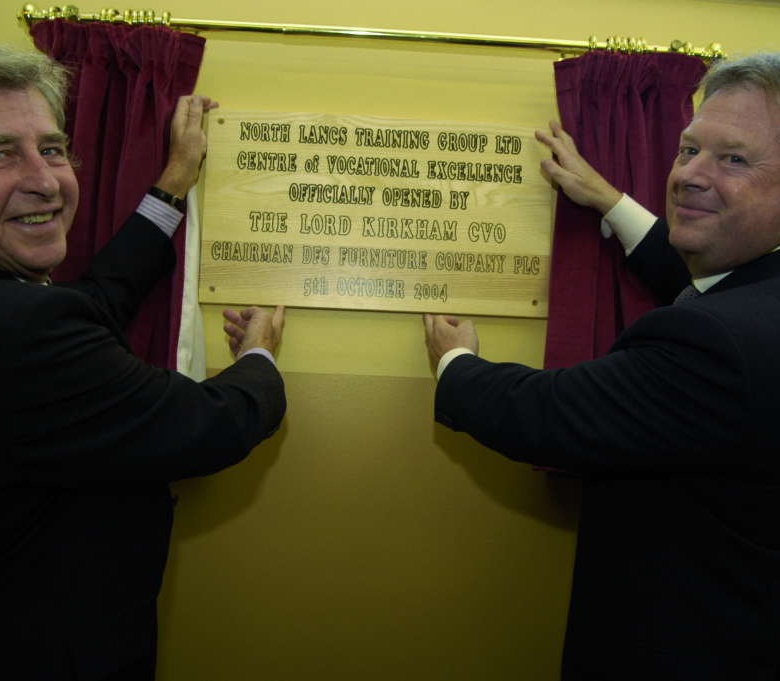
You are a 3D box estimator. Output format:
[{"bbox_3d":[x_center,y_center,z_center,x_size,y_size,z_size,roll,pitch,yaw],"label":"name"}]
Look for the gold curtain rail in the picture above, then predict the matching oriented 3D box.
[{"bbox_3d":[-0.022,-0.549,1.285,1.270,0.048,0.070,2,-3,-2],"label":"gold curtain rail"}]

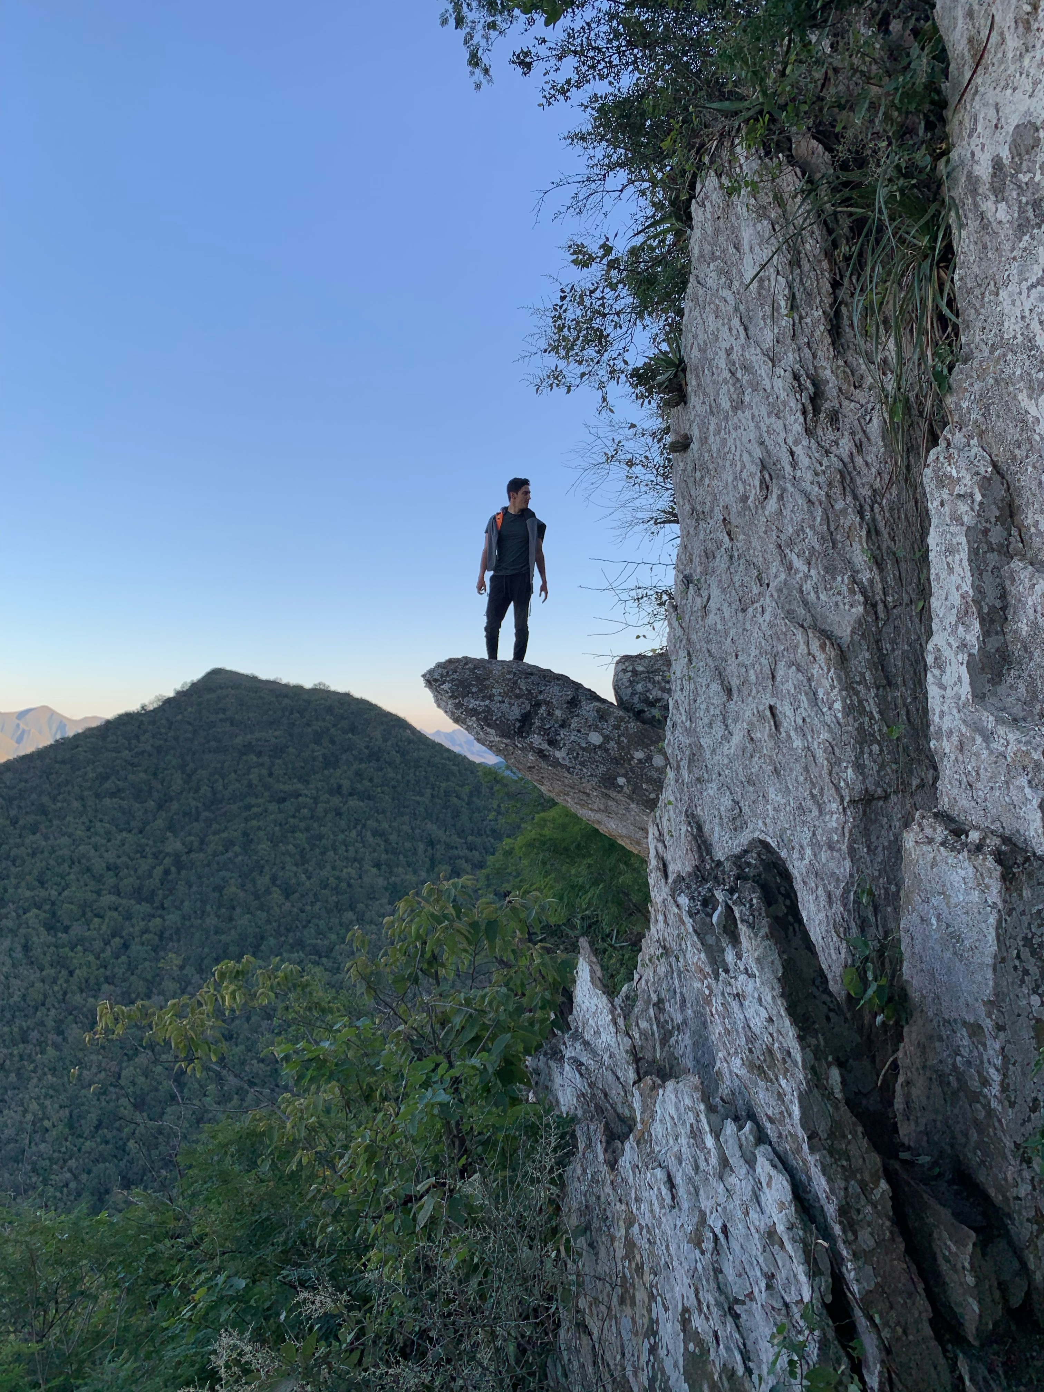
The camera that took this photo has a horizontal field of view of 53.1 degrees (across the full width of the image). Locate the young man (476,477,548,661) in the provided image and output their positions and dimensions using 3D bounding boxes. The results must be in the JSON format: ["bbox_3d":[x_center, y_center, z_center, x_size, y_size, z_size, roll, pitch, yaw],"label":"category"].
[{"bbox_3d":[-0.080,-1.040,9.200,0.620,1.760,0.360,-1,-5,7],"label":"young man"}]

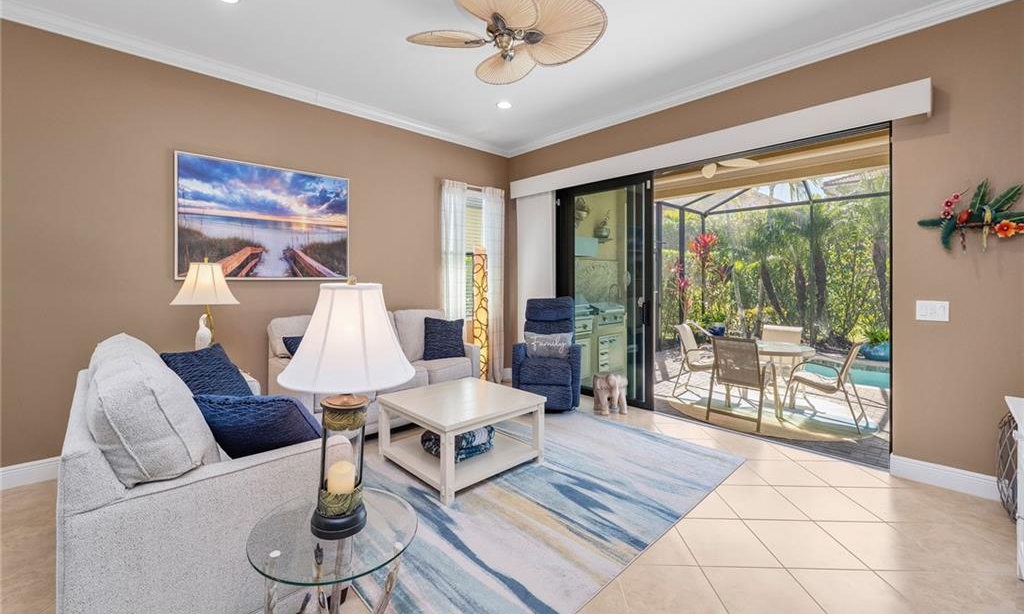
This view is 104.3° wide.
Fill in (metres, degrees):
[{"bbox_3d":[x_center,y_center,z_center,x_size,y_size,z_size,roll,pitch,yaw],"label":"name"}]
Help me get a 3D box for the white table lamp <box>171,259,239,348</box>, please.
[{"bbox_3d":[-2.202,0.048,2.860,0.410,0.800,0.410,0,3,0],"label":"white table lamp"}]

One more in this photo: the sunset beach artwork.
[{"bbox_3d":[-2.121,-0.745,3.543,1.340,1.012,0.040,-2,4,-42],"label":"sunset beach artwork"}]

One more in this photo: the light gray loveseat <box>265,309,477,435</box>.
[{"bbox_3d":[-1.231,0.592,3.727,1.699,1.010,0.871,-2,4,-42],"label":"light gray loveseat"}]

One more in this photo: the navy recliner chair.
[{"bbox_3d":[0.412,0.488,4.457,0.730,1.110,0.860,0,3,8],"label":"navy recliner chair"}]

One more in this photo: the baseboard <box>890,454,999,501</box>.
[{"bbox_3d":[2.787,1.101,2.533,0.020,0.140,0.550,-3,4,-44],"label":"baseboard"}]

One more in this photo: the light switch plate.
[{"bbox_3d":[2.734,0.029,2.587,0.012,0.123,0.147,-3,4,-44],"label":"light switch plate"}]

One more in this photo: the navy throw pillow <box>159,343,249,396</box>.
[{"bbox_3d":[-1.713,0.442,2.251,0.160,0.450,0.450,-27,1,-3],"label":"navy throw pillow"}]

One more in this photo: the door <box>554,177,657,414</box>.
[{"bbox_3d":[1.015,-0.194,4.565,0.120,2.450,1.294,-3,4,-44],"label":"door"}]

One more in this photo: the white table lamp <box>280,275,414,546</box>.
[{"bbox_3d":[-0.542,0.309,1.300,0.420,0.808,0.420,0,3,0],"label":"white table lamp"}]

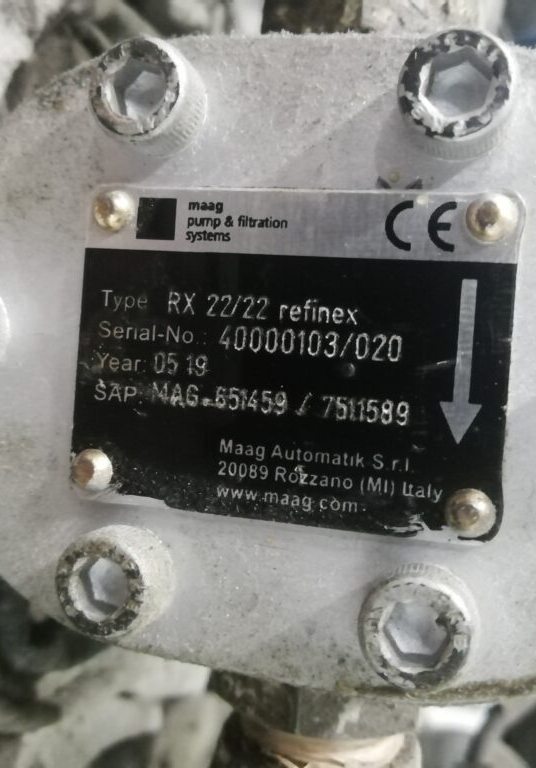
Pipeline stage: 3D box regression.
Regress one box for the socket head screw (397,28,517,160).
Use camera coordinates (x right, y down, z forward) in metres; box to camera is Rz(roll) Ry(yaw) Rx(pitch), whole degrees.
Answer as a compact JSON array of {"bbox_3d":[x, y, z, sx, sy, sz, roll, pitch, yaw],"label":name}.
[{"bbox_3d":[0.031,-0.047,0.127,0.018,0.018,0.012,4,0,15],"label":"socket head screw"}]

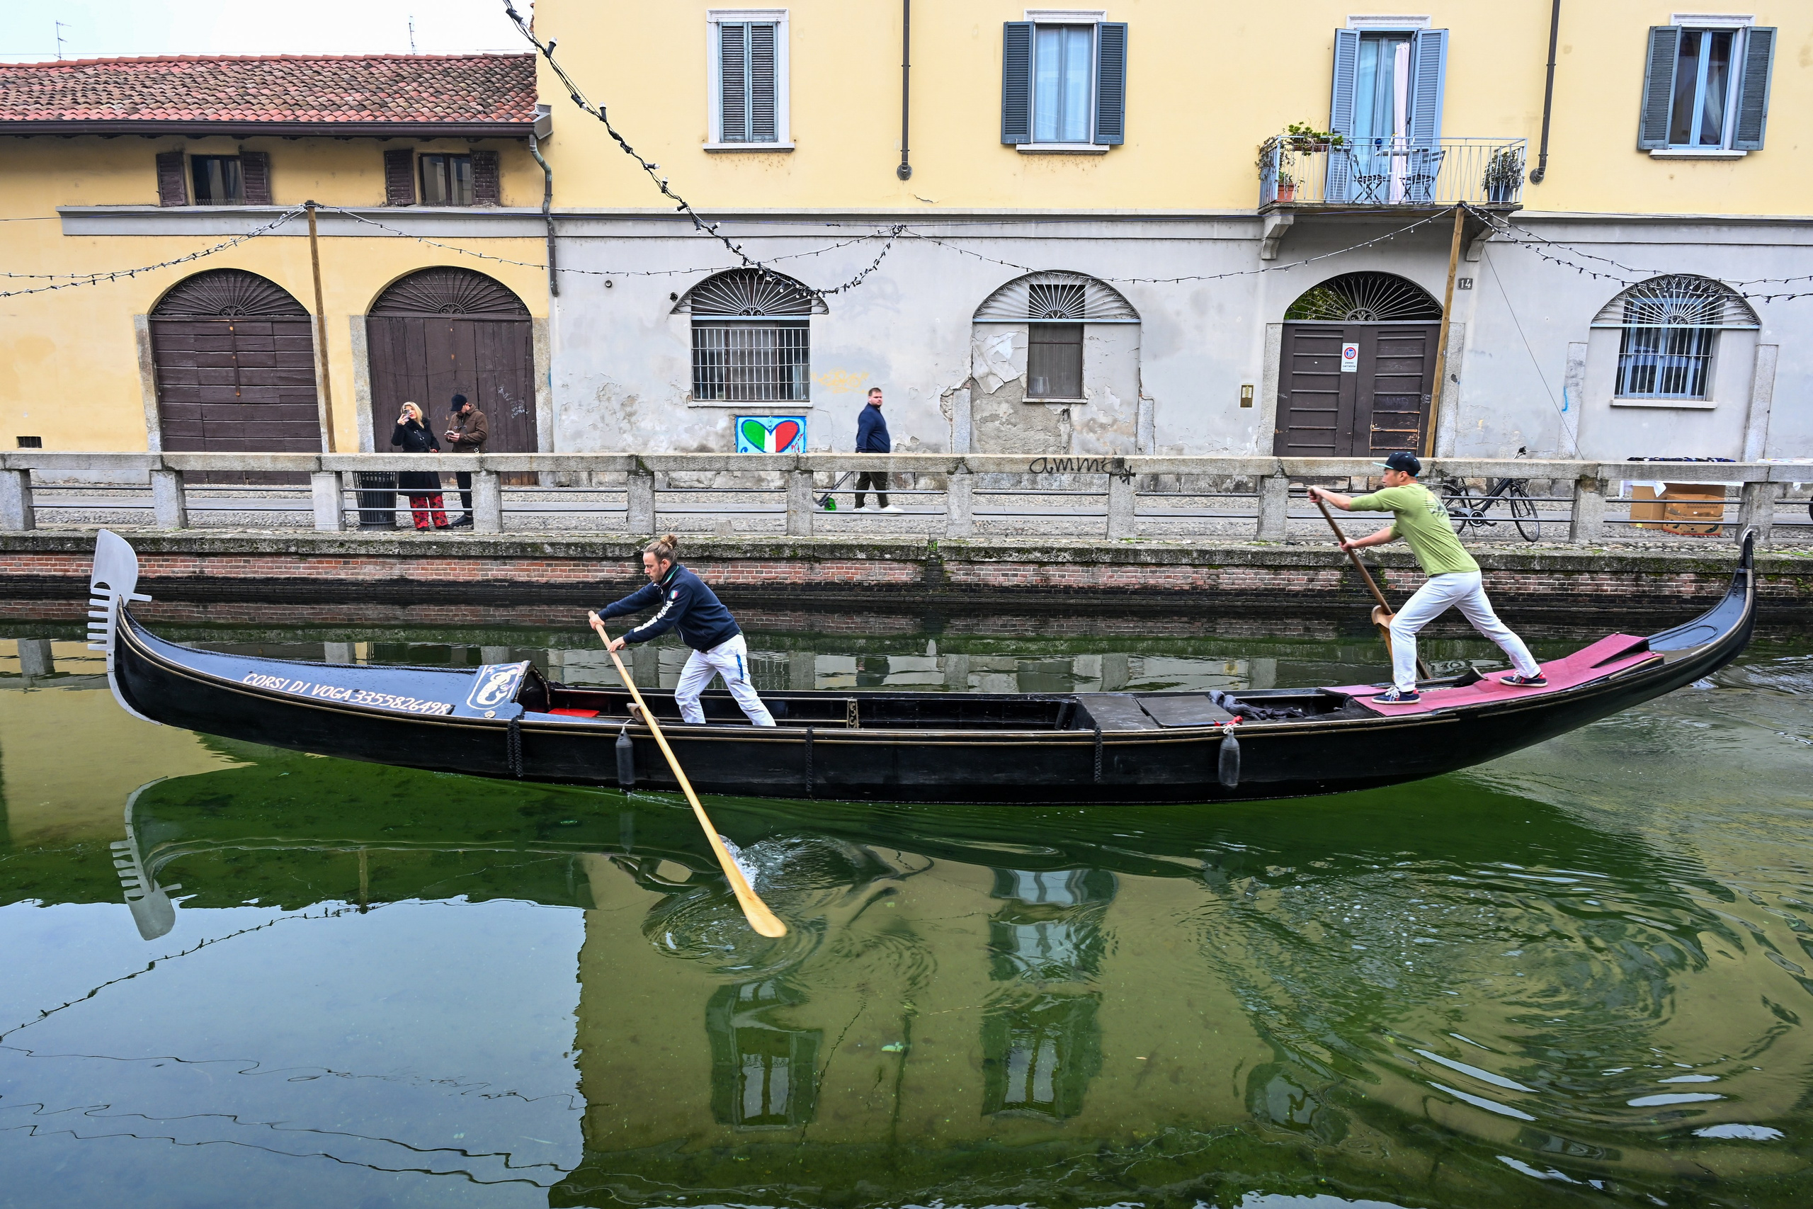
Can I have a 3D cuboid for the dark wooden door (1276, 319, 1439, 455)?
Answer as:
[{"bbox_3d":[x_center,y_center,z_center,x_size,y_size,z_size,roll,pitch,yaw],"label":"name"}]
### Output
[{"bbox_3d":[7.732,-3.376,20.724,2.760,2.790,0.120,0,10,1],"label":"dark wooden door"}]

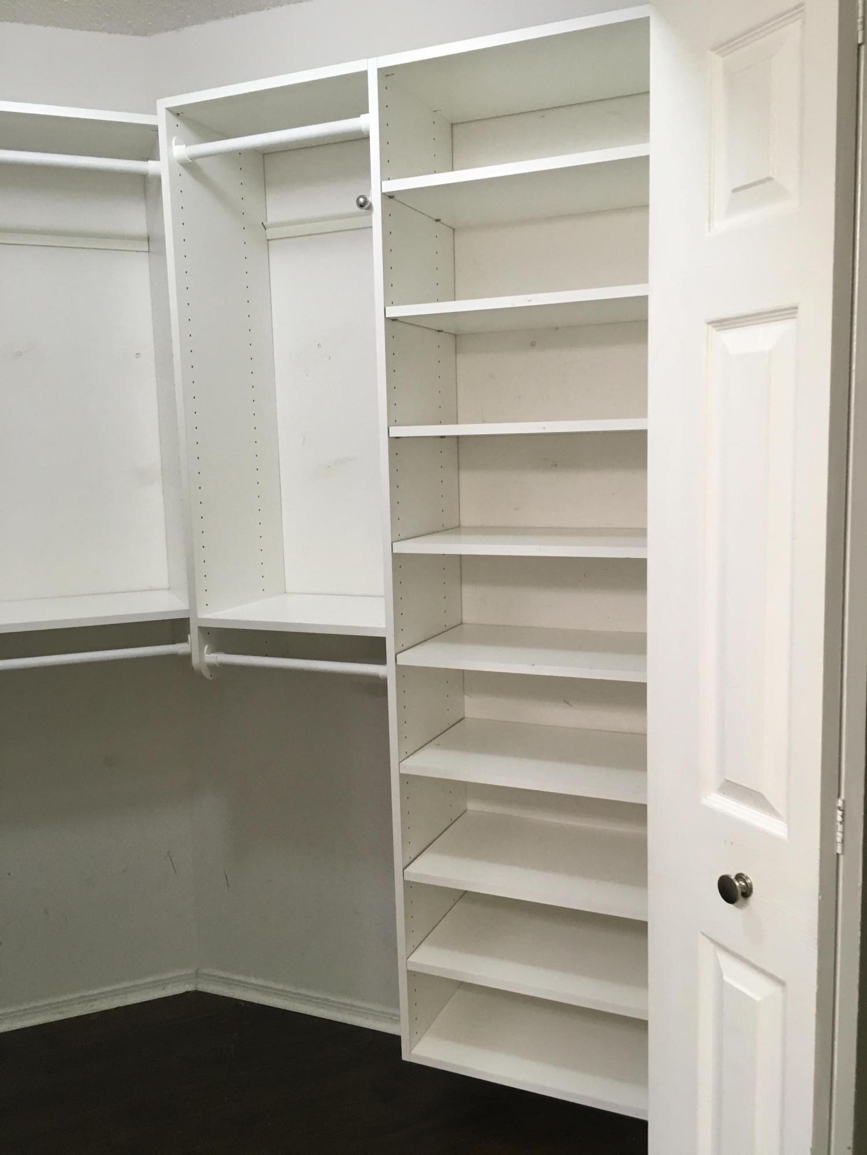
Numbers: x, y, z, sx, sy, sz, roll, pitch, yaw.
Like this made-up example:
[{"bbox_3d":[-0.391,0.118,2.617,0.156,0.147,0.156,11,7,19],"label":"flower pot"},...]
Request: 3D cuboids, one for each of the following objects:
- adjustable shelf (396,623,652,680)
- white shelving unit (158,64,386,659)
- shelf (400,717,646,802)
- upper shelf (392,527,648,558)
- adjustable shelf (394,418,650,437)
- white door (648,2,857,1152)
[{"bbox_3d":[0.274,0.149,1.965,0.600,0.019,0.354,2,9,23],"label":"adjustable shelf"},{"bbox_3d":[-0.253,-0.384,2.116,0.480,1.210,0.358,2,9,23],"label":"white shelving unit"},{"bbox_3d":[0.280,0.373,1.996,0.600,0.019,0.354,2,9,23],"label":"shelf"},{"bbox_3d":[0.268,-0.073,1.934,0.600,0.019,0.354,2,9,23],"label":"upper shelf"},{"bbox_3d":[0.262,-0.294,1.903,0.600,0.019,0.354,2,9,23],"label":"adjustable shelf"},{"bbox_3d":[0.393,0.269,1.268,0.035,2.020,0.299,-6,9,-28],"label":"white door"}]

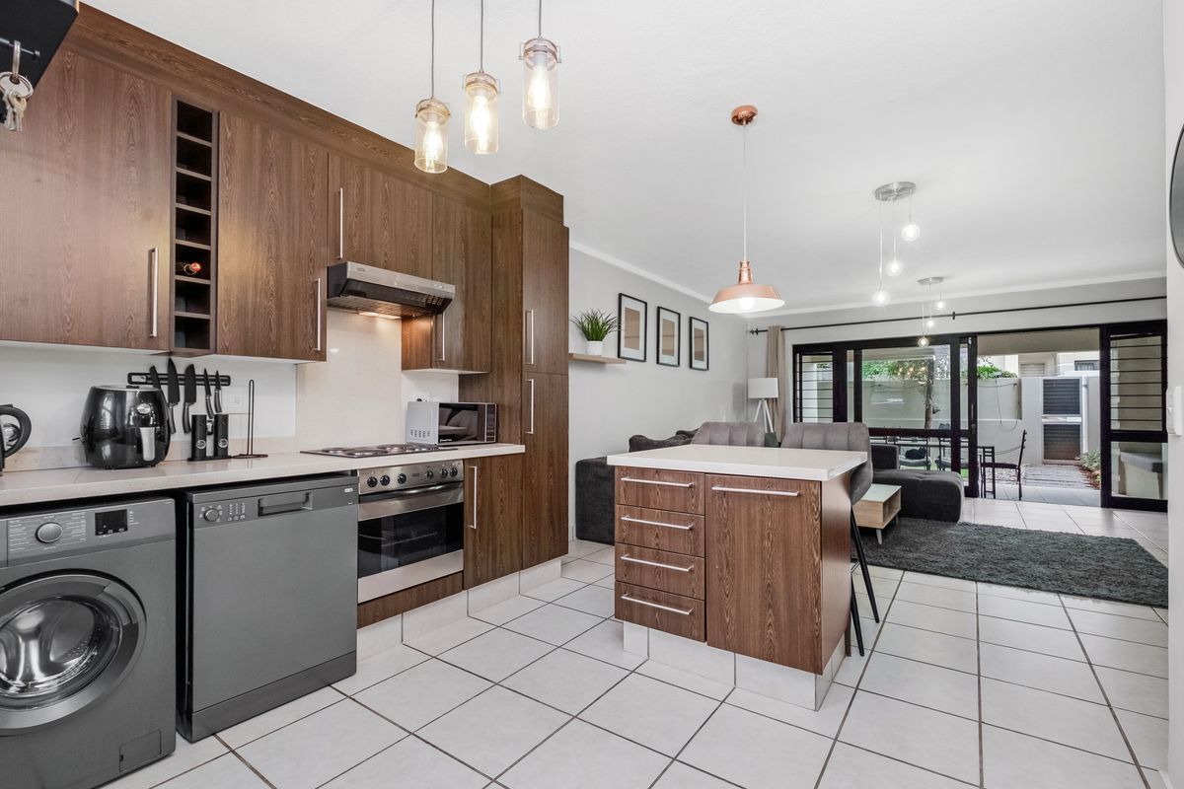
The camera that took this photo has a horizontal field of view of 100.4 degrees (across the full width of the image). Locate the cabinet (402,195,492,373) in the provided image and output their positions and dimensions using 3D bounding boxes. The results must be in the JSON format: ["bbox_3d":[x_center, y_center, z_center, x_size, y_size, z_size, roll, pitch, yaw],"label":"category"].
[{"bbox_3d":[-0.928,-0.662,3.169,0.318,1.010,0.447,-1,-2,36],"label":"cabinet"}]

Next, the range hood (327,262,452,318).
[{"bbox_3d":[-1.161,-0.530,2.690,0.503,0.160,0.610,-1,-2,36],"label":"range hood"}]

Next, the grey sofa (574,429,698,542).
[{"bbox_3d":[1.122,0.881,5.180,0.980,0.840,2.754,-1,-2,38],"label":"grey sofa"}]

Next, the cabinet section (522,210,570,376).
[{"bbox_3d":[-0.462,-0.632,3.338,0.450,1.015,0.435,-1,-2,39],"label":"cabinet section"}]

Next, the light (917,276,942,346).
[{"bbox_3d":[3.982,-0.939,5.783,0.290,0.800,0.290,-1,-2,36],"label":"light"}]

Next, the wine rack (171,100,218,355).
[{"bbox_3d":[-1.727,-0.665,2.089,0.316,1.005,0.153,-1,-2,38],"label":"wine rack"}]

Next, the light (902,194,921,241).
[{"bbox_3d":[2.199,-1.233,3.403,0.122,0.335,0.122,-1,-2,36],"label":"light"}]

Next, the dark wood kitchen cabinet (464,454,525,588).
[{"bbox_3d":[-0.801,0.727,3.045,0.595,0.705,0.452,-1,-2,36],"label":"dark wood kitchen cabinet"}]

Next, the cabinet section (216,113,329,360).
[{"bbox_3d":[-1.543,-0.676,2.328,0.310,1.025,0.440,-1,-2,39],"label":"cabinet section"}]

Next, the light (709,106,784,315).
[{"bbox_3d":[0.766,-0.898,2.459,0.380,1.050,0.380,-1,-2,36],"label":"light"}]

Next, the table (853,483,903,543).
[{"bbox_3d":[2.540,1.098,4.702,0.570,0.370,1.122,-1,-2,38],"label":"table"}]

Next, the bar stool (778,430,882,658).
[{"bbox_3d":[1.239,0.700,2.667,0.480,1.091,0.510,-1,-2,37],"label":"bar stool"}]

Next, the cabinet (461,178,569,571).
[{"bbox_3d":[-0.541,-0.138,3.437,0.605,2.475,0.456,-1,-2,36],"label":"cabinet"}]

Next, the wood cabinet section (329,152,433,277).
[{"bbox_3d":[-1.221,-0.901,2.735,0.310,0.560,0.590,-1,-2,39],"label":"wood cabinet section"}]

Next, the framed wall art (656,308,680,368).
[{"bbox_3d":[0.898,-0.663,5.683,0.030,0.632,0.500,-1,-2,38],"label":"framed wall art"}]

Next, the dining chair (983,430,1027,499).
[{"bbox_3d":[5.426,0.902,6.508,0.460,0.890,0.430,-1,-2,38],"label":"dining chair"}]

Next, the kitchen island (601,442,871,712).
[{"bbox_3d":[0.770,0.773,2.545,1.000,0.938,0.964,-1,-2,36],"label":"kitchen island"}]

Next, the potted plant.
[{"bbox_3d":[0.026,-0.544,4.342,0.360,0.420,0.410,-1,-2,38],"label":"potted plant"}]

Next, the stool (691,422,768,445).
[{"bbox_3d":[0.747,0.708,3.025,0.480,1.072,0.550,-1,-2,36],"label":"stool"}]

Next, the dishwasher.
[{"bbox_3d":[-1.457,0.796,2.132,0.599,0.860,0.580,-1,-2,36],"label":"dishwasher"}]

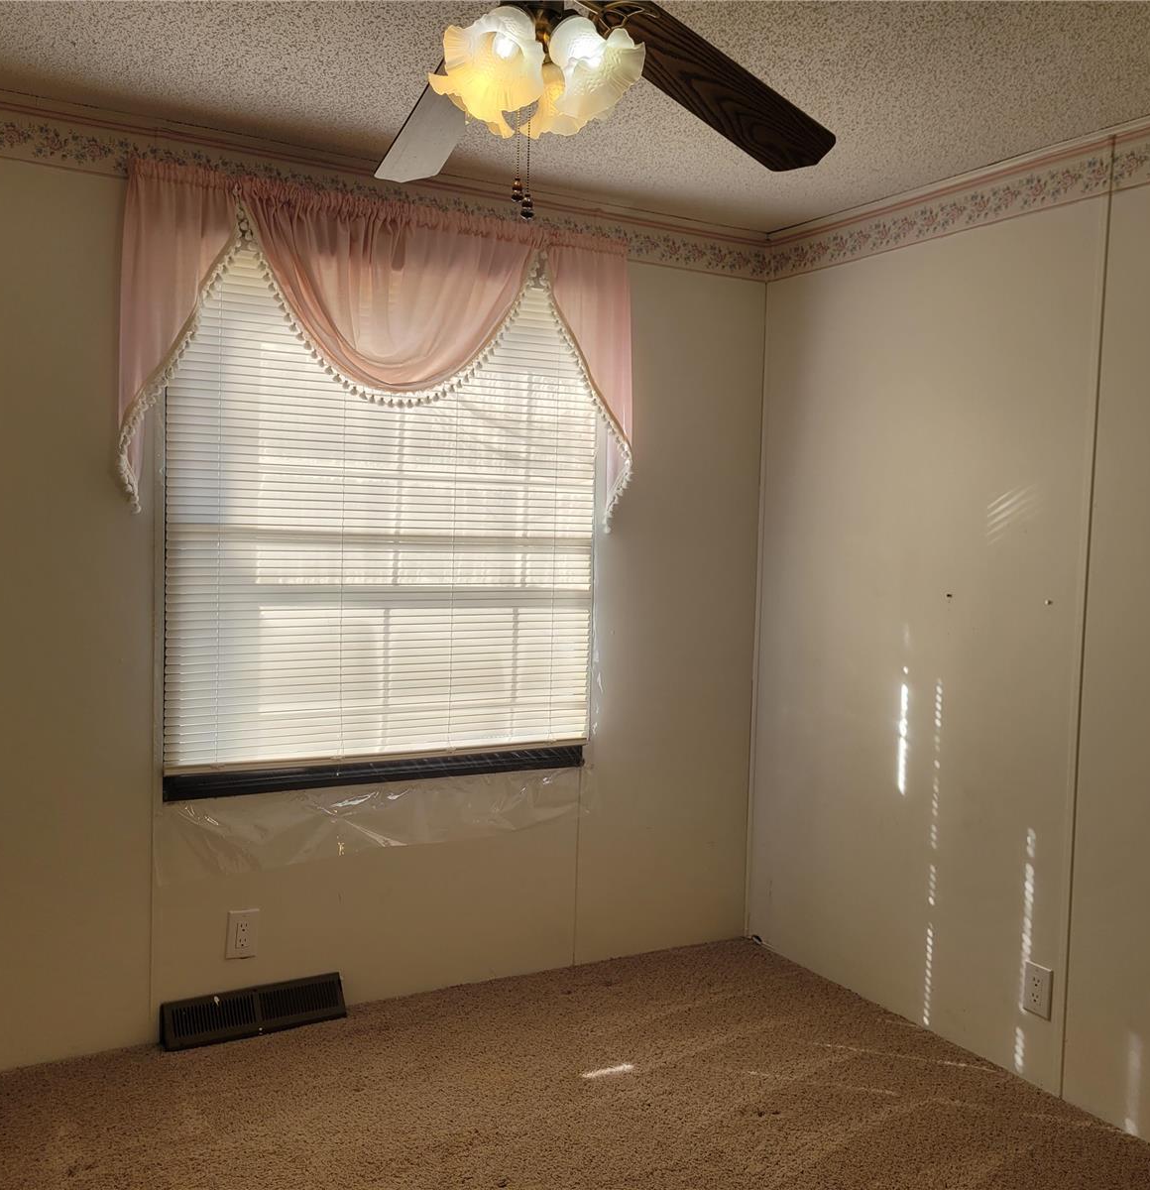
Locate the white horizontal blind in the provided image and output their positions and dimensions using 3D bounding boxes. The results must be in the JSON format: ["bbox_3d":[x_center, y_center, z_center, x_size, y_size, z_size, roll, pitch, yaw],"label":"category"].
[{"bbox_3d":[-0.475,-0.178,3.217,1.220,1.386,0.090,0,4,-29],"label":"white horizontal blind"}]

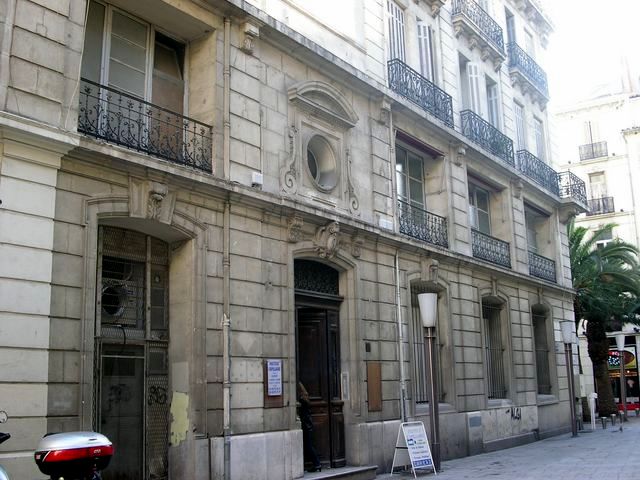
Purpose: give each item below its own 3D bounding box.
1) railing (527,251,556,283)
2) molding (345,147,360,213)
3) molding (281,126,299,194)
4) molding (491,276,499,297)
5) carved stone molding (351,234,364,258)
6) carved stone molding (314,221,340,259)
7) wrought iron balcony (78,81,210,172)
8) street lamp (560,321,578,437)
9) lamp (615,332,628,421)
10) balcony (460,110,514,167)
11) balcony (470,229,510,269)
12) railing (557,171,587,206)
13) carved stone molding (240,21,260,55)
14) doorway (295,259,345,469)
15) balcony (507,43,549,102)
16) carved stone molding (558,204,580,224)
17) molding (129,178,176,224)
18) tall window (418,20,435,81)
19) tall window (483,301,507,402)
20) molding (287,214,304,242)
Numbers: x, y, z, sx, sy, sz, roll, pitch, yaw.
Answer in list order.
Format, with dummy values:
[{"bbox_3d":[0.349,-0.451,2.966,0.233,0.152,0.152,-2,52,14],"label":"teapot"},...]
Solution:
[{"bbox_3d":[7.066,0.884,22.323,0.070,0.740,2.420,-10,-14,35],"label":"railing"},{"bbox_3d":[0.711,-1.279,15.374,0.120,1.400,0.355,-10,-15,35],"label":"molding"},{"bbox_3d":[-0.556,-1.535,13.341,0.144,1.309,0.495,-10,-15,35],"label":"molding"},{"bbox_3d":[4.695,1.227,18.842,0.150,0.540,0.320,-10,-14,35],"label":"molding"},{"bbox_3d":[0.805,0.141,15.085,0.190,0.460,0.230,-10,-15,35],"label":"carved stone molding"},{"bbox_3d":[0.151,-0.004,12.660,0.300,0.760,0.640,-10,-14,35],"label":"carved stone molding"},{"bbox_3d":[-2.570,-1.685,10.734,0.082,0.835,2.618,-10,-15,35],"label":"wrought iron balcony"},{"bbox_3d":[8.481,4.683,23.760,0.450,3.800,0.450,-6,-13,19],"label":"street lamp"},{"bbox_3d":[13.806,6.300,32.025,0.430,3.800,0.430,-7,-13,22],"label":"lamp"},{"bbox_3d":[5.203,-3.056,21.663,0.309,0.979,3.453,-10,-15,35],"label":"balcony"},{"bbox_3d":[5.215,0.317,21.143,0.082,0.825,2.886,-10,-15,35],"label":"balcony"},{"bbox_3d":[9.725,-1.900,27.271,0.567,1.010,1.958,-10,-15,35],"label":"railing"},{"bbox_3d":[-1.301,-3.787,13.150,0.200,0.530,0.290,-10,-15,35],"label":"carved stone molding"},{"bbox_3d":[-0.023,2.173,12.357,0.360,3.640,1.630,-10,-14,35],"label":"doorway"},{"bbox_3d":[7.763,-6.270,26.188,0.380,1.013,3.041,-10,-15,35],"label":"balcony"},{"bbox_3d":[9.605,-0.973,26.956,0.670,0.618,0.567,-10,-15,35],"label":"carved stone molding"},{"bbox_3d":[-2.514,-0.570,10.577,0.290,0.540,0.650,-10,-15,35],"label":"molding"},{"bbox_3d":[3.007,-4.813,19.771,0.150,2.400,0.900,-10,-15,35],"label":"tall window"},{"bbox_3d":[4.561,2.914,18.640,0.070,2.500,1.500,-10,-14,35],"label":"tall window"},{"bbox_3d":[-0.468,-0.217,13.403,0.200,0.470,0.260,-10,-15,35],"label":"molding"}]

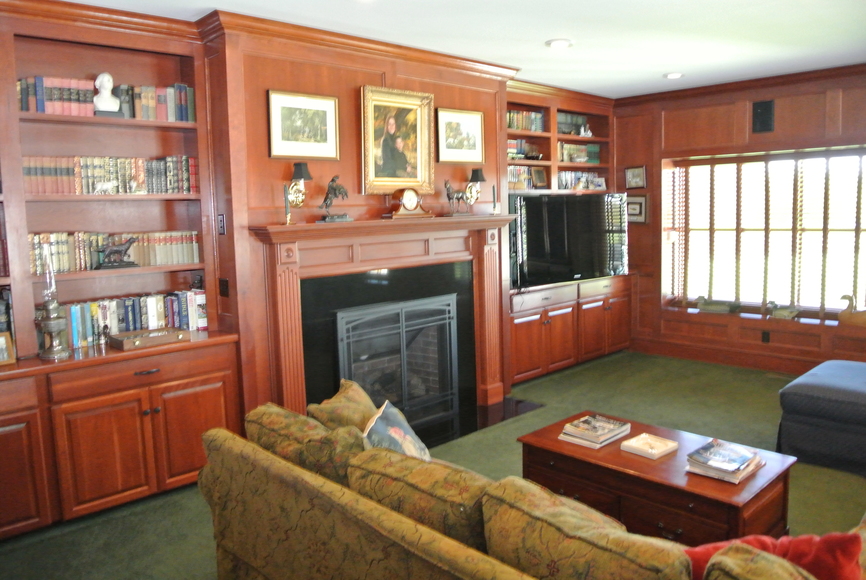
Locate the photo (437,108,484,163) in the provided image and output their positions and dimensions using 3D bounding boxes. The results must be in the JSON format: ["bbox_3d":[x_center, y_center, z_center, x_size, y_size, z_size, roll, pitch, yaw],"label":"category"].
[{"bbox_3d":[0.220,-1.187,5.064,0.498,0.407,0.030,-8,10,-42],"label":"photo"}]

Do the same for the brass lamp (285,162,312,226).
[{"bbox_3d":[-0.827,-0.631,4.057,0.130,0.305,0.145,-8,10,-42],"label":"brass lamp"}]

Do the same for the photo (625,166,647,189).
[{"bbox_3d":[2.211,-1.216,7.062,0.025,0.231,0.233,-8,10,-42],"label":"photo"}]

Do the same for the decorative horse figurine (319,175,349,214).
[{"bbox_3d":[-0.644,-0.593,4.186,0.215,0.290,0.105,-8,10,-42],"label":"decorative horse figurine"}]

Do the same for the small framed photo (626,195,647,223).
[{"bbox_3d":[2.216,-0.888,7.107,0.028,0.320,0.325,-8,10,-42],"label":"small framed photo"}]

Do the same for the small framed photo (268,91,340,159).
[{"bbox_3d":[-0.809,-1.028,4.117,0.503,0.401,0.030,-8,10,-42],"label":"small framed photo"}]

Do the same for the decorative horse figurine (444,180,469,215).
[{"bbox_3d":[0.182,-0.696,4.950,0.225,0.265,0.085,-8,10,-42],"label":"decorative horse figurine"}]

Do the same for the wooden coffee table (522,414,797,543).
[{"bbox_3d":[1.039,0.995,3.129,0.635,0.476,1.082,-8,10,-44],"label":"wooden coffee table"}]

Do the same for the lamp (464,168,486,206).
[{"bbox_3d":[0.338,-0.810,5.130,0.128,0.280,0.145,-8,10,-42],"label":"lamp"}]

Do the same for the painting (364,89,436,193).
[{"bbox_3d":[-0.239,-1.045,4.637,0.634,0.731,0.055,-8,10,-42],"label":"painting"}]

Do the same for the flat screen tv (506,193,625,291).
[{"bbox_3d":[1.316,-0.478,6.081,1.361,0.800,0.070,-6,8,-30],"label":"flat screen tv"}]

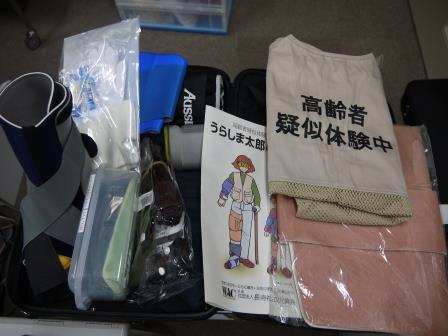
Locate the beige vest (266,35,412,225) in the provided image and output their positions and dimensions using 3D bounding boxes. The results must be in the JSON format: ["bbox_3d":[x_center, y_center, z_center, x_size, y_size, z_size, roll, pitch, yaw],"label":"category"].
[{"bbox_3d":[0.222,-0.087,0.748,0.272,0.060,0.402,5,70,-2],"label":"beige vest"}]

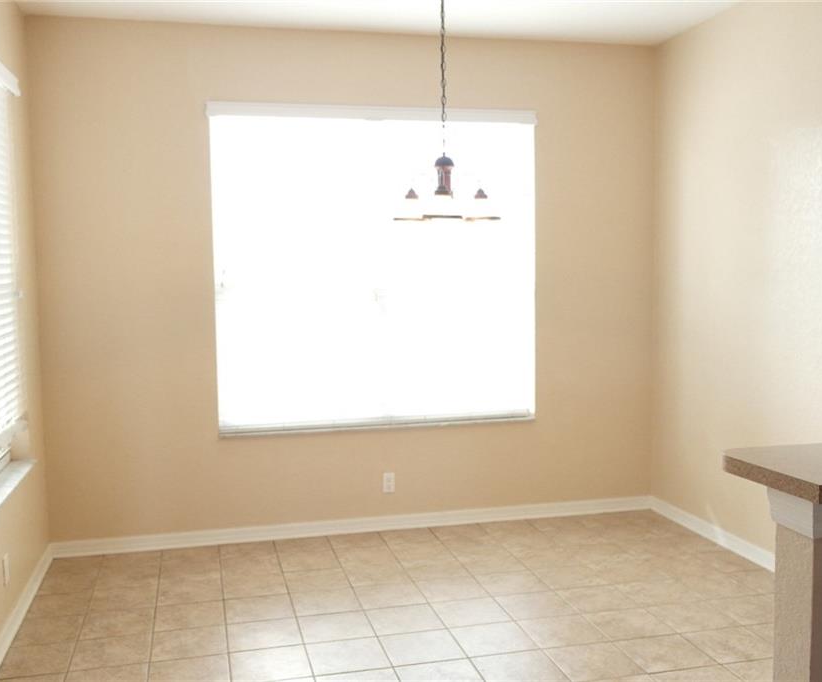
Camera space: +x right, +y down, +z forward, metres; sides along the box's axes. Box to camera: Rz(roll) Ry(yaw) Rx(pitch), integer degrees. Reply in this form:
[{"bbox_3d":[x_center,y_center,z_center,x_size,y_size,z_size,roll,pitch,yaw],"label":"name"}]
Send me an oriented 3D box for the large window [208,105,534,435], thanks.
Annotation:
[{"bbox_3d":[-0.170,-0.400,4.936,1.885,1.790,0.070,-2,5,-13],"label":"large window"}]

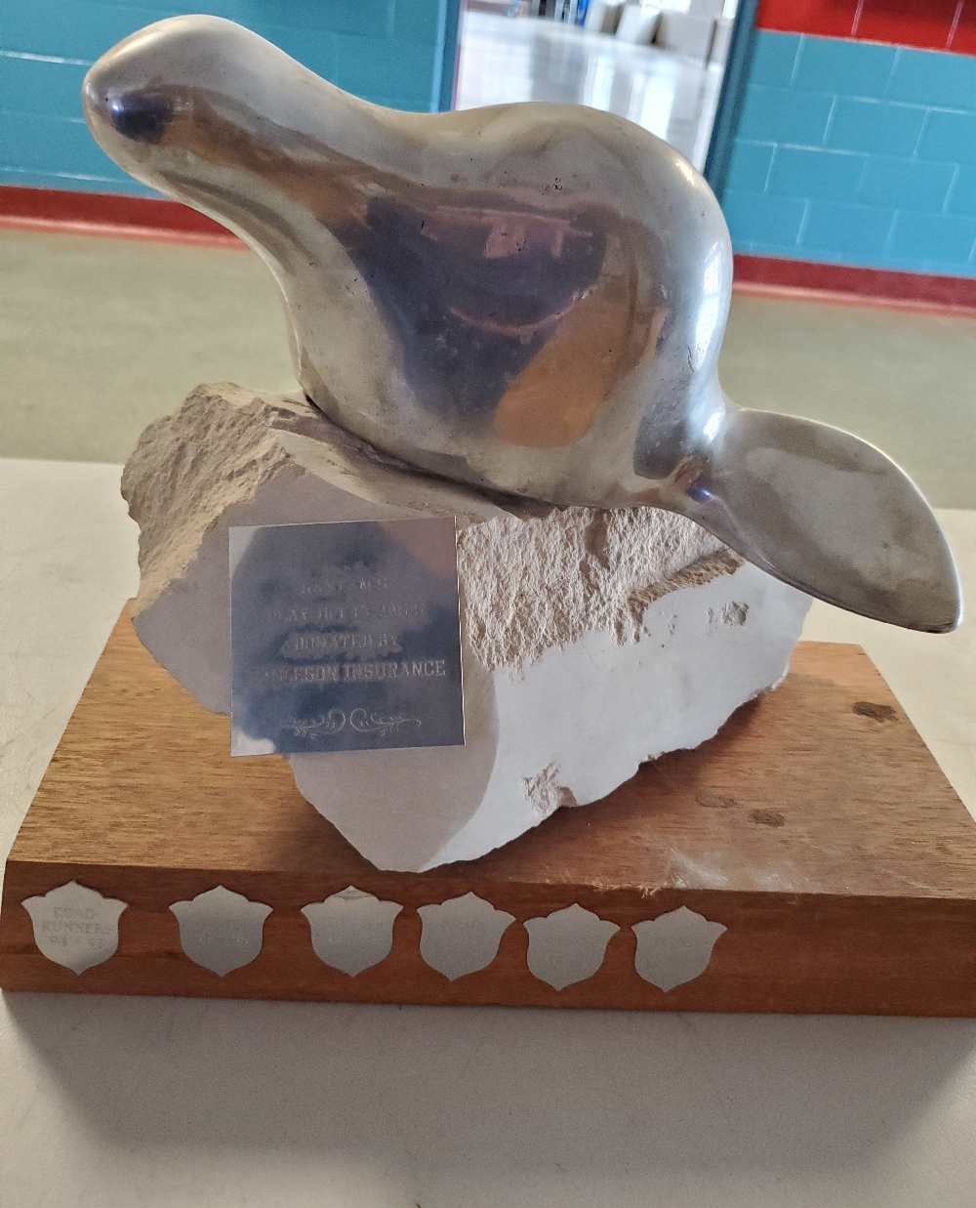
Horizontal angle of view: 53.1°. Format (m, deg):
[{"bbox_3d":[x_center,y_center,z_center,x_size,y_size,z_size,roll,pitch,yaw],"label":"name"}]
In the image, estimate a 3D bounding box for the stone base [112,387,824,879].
[{"bbox_3d":[0.005,0.004,0.336,0.269,0.110,0.132,4,33,-6],"label":"stone base"}]

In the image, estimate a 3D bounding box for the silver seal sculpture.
[{"bbox_3d":[0.028,-0.085,0.327,0.302,0.169,0.110,4,33,-6],"label":"silver seal sculpture"}]

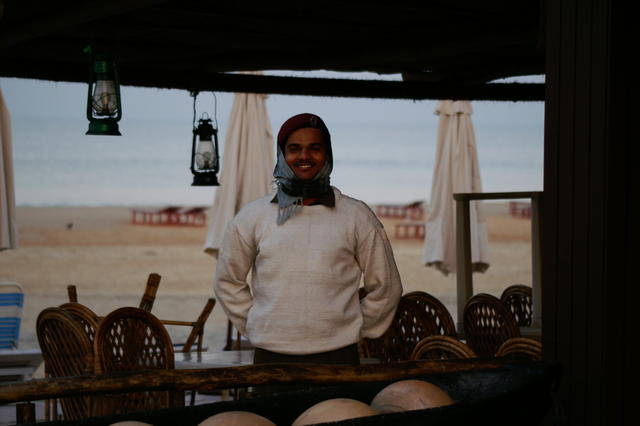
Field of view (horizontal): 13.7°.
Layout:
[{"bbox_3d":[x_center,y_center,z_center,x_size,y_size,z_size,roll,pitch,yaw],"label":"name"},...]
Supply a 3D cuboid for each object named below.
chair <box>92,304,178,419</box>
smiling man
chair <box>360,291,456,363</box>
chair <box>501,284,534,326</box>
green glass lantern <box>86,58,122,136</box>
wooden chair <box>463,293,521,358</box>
[{"bbox_3d":[-0.794,0.887,11.984,0.450,0.940,0.520,1,2,11],"label":"chair"},{"bbox_3d":[-0.046,0.533,9.181,0.650,1.750,0.360,0,2,2],"label":"smiling man"},{"bbox_3d":[0.468,0.849,13.086,0.500,0.950,0.540,0,2,6],"label":"chair"},{"bbox_3d":[0.987,0.848,13.521,0.450,0.940,0.520,1,2,17],"label":"chair"},{"bbox_3d":[-0.738,-0.396,9.105,0.125,0.270,0.125,0,2,0],"label":"green glass lantern"},{"bbox_3d":[0.896,0.851,12.750,0.450,0.940,0.520,2,3,38],"label":"wooden chair"}]

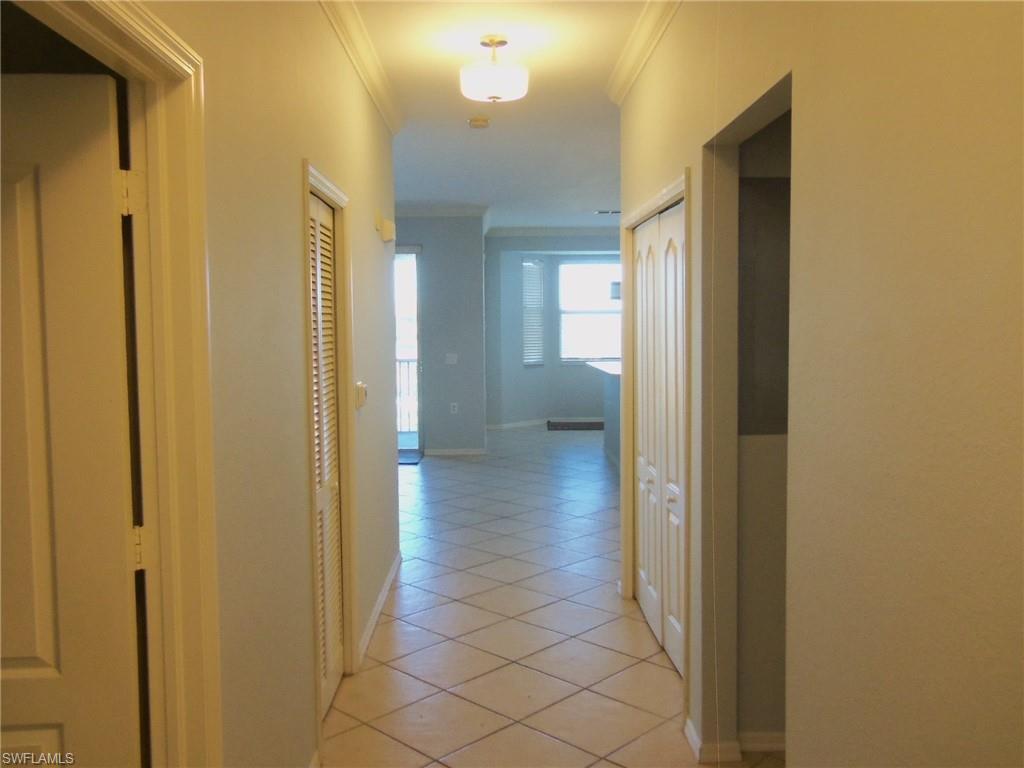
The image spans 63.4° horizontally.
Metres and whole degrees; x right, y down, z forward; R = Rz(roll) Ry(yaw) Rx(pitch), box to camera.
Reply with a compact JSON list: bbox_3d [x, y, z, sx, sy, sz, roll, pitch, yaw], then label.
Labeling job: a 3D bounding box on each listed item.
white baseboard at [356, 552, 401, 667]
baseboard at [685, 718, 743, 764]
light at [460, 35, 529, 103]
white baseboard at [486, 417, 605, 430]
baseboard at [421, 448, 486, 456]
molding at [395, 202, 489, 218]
[{"bbox_3d":[-0.704,1.188,4.644,0.020,0.080,1.660,-1,4,-1],"label":"white baseboard"},{"bbox_3d":[0.729,1.283,3.011,0.170,0.080,0.225,-1,4,-1],"label":"baseboard"},{"bbox_3d":[-0.081,-1.434,3.801,0.316,0.278,0.316,-1,4,-1],"label":"light"},{"bbox_3d":[0.564,0.637,12.981,1.890,0.085,0.800,-1,4,-1],"label":"white baseboard"},{"bbox_3d":[-0.689,0.835,10.109,0.762,0.080,0.021,-1,4,-1],"label":"baseboard"},{"bbox_3d":[-0.832,-2.057,9.884,1.104,0.137,0.100,-1,4,-1],"label":"molding"}]

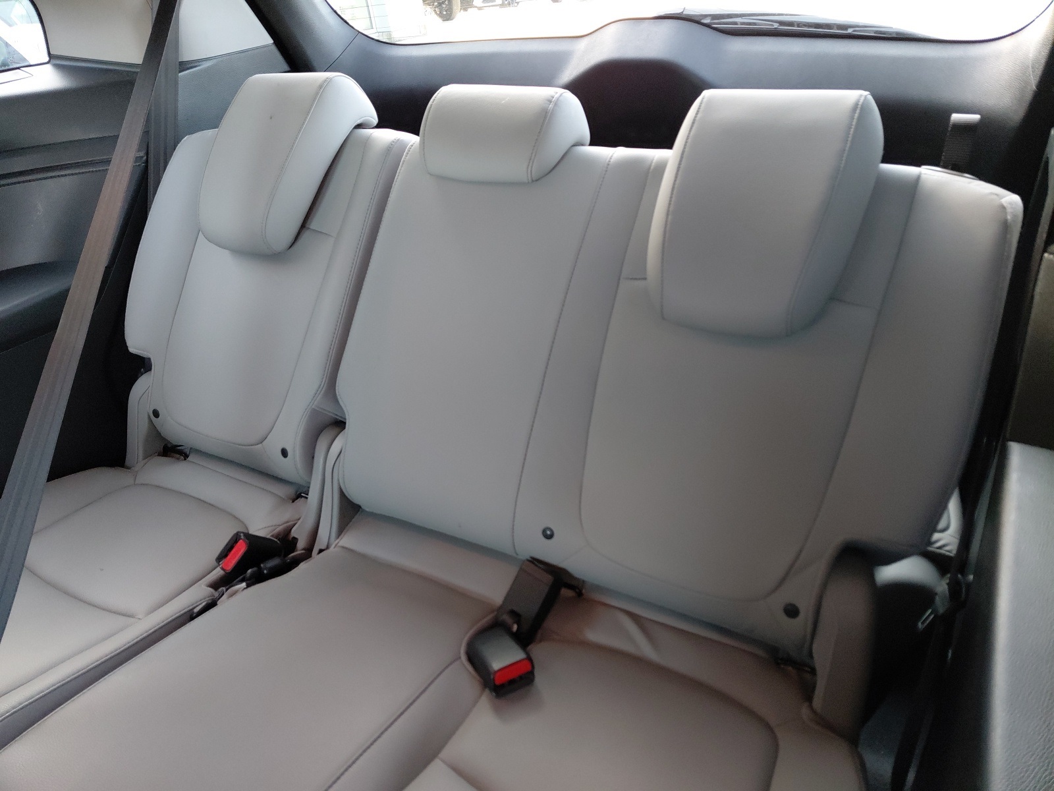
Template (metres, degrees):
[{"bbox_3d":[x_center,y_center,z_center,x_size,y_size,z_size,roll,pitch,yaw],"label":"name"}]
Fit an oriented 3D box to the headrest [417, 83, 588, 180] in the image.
[{"bbox_3d":[-0.036,-0.331,0.990,0.206,0.133,0.124,13,2,25],"label":"headrest"}]

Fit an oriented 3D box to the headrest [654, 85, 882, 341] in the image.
[{"bbox_3d":[0.253,-0.201,0.830,0.210,0.278,0.137,13,2,25],"label":"headrest"}]

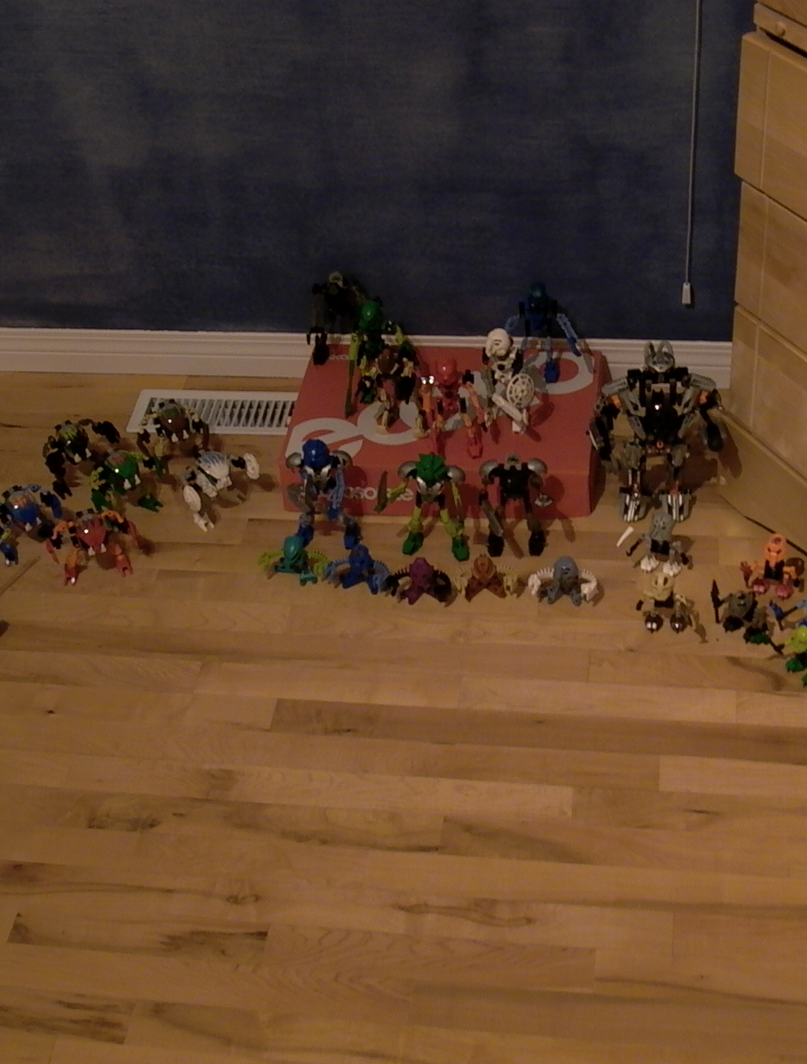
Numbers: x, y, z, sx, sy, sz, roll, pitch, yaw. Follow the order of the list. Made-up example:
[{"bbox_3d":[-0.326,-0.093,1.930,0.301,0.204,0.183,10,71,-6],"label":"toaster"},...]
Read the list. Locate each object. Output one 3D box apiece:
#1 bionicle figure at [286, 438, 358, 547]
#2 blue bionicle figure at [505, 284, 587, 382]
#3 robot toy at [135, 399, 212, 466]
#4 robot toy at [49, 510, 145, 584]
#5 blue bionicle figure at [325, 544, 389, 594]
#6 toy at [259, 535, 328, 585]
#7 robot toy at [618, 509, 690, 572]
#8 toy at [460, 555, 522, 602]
[{"bbox_3d":[-0.123,-0.072,2.383,0.096,0.184,0.086,-1,42,5],"label":"bionicle figure"},{"bbox_3d":[0.210,-0.311,2.357,0.124,0.168,0.075,3,42,10],"label":"blue bionicle figure"},{"bbox_3d":[-0.387,-0.185,2.610,0.109,0.093,0.096,-17,43,-12],"label":"robot toy"},{"bbox_3d":[-0.446,0.015,2.274,0.130,0.090,0.095,-12,41,-7],"label":"robot toy"},{"bbox_3d":[-0.067,0.044,2.337,0.083,0.063,0.061,8,43,15],"label":"blue bionicle figure"},{"bbox_3d":[-0.156,0.039,2.231,0.095,0.063,0.055,2,41,10],"label":"toy"},{"bbox_3d":[0.374,0.009,2.302,0.084,0.095,0.061,8,43,15],"label":"robot toy"},{"bbox_3d":[0.119,0.059,2.167,0.086,0.064,0.054,-4,41,2],"label":"toy"}]

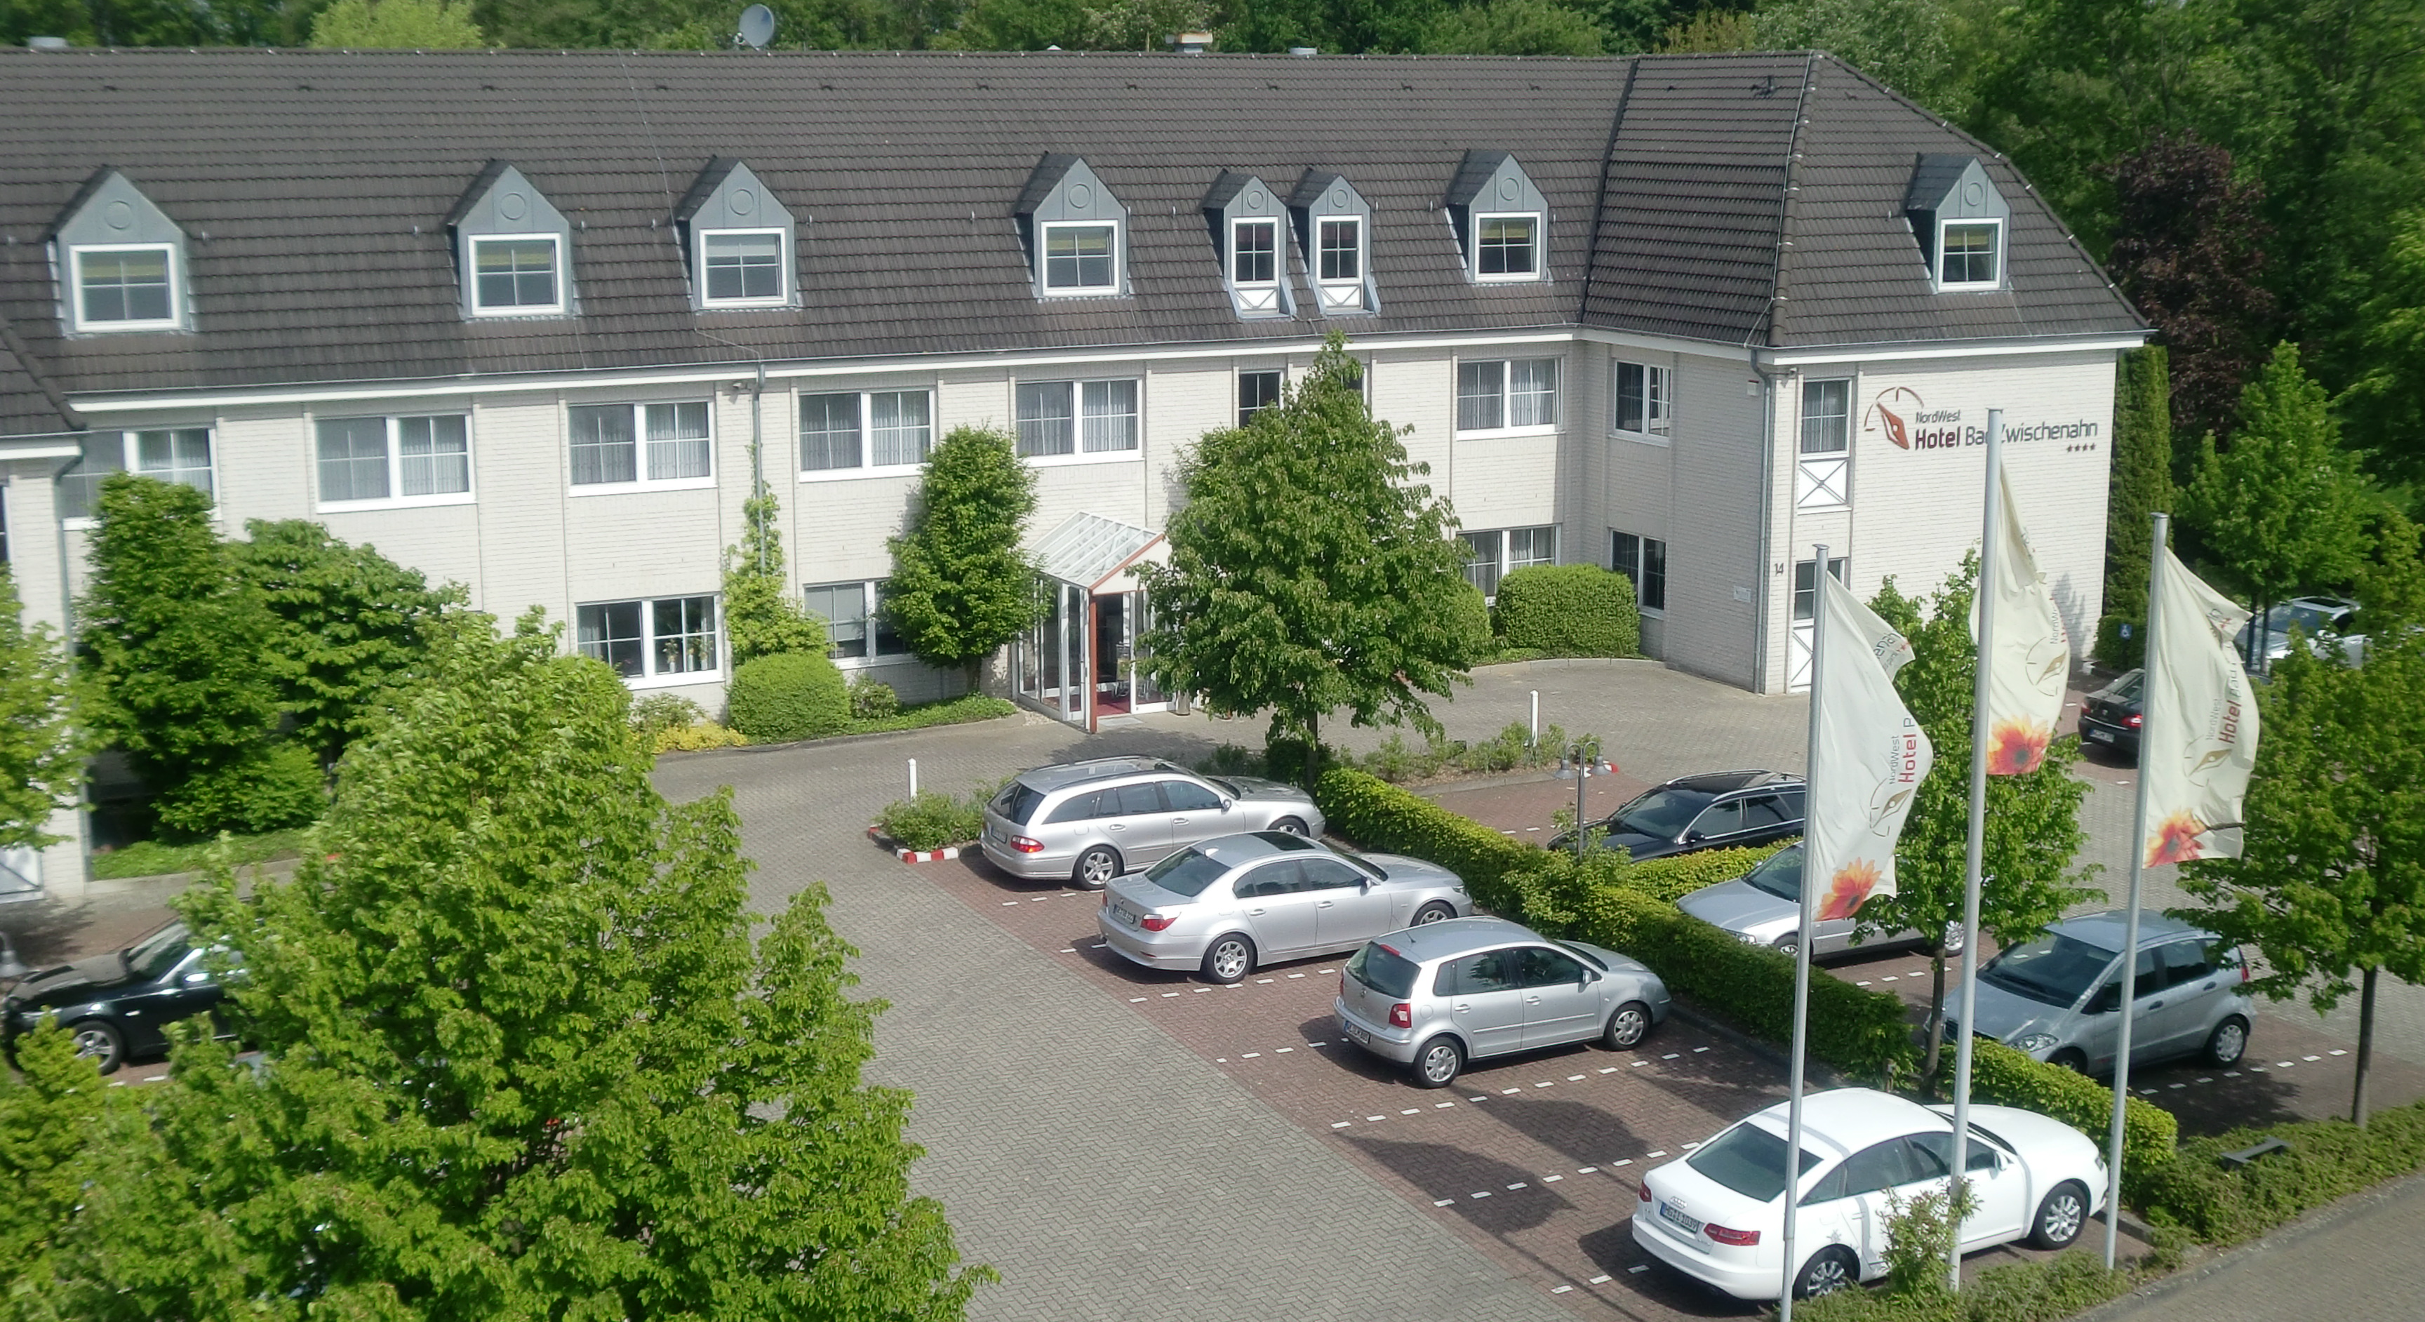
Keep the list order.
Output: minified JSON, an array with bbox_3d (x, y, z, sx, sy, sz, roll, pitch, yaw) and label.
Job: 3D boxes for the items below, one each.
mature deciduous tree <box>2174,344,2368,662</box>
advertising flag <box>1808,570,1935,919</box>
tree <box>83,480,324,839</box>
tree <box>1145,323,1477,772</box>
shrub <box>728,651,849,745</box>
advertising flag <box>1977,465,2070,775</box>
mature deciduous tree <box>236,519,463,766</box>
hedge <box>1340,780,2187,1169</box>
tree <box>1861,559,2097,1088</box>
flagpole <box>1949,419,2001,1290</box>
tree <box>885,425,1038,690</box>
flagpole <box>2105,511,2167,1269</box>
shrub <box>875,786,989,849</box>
[{"bbox_3d":[19.138,-2.636,49.588,3.500,5.962,3.500,-6,13,-26],"label":"mature deciduous tree"},{"bbox_3d":[5.313,0.658,21.977,1.000,2.800,0.360,-3,12,-13],"label":"advertising flag"},{"bbox_3d":[-15.057,-0.268,40.481,3.150,5.000,2.700,-6,13,-27],"label":"tree"},{"bbox_3d":[1.304,-1.224,40.299,5.100,6.953,5.100,0,12,0],"label":"tree"},{"bbox_3d":[-7.357,0.502,47.187,2.100,1.400,1.700,-6,13,-27],"label":"shrub"},{"bbox_3d":[6.901,-0.353,23.278,0.870,2.711,0.360,-4,12,-20],"label":"advertising flag"},{"bbox_3d":[-13.487,-0.080,42.386,3.700,4.500,3.400,-6,13,-27],"label":"mature deciduous tree"},{"bbox_3d":[5.379,3.412,33.223,0.880,0.820,15.650,-6,13,-26],"label":"hedge"},{"bbox_3d":[7.951,1.839,28.866,2.600,5.704,2.600,-6,13,-26],"label":"tree"},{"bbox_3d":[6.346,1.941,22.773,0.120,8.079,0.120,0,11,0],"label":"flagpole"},{"bbox_3d":[-3.993,-1.413,45.432,2.400,4.849,2.100,-6,13,-25],"label":"tree"},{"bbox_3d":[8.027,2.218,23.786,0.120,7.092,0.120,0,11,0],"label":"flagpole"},{"bbox_3d":[-3.885,2.145,39.442,1.550,0.680,1.350,-6,13,-27],"label":"shrub"}]

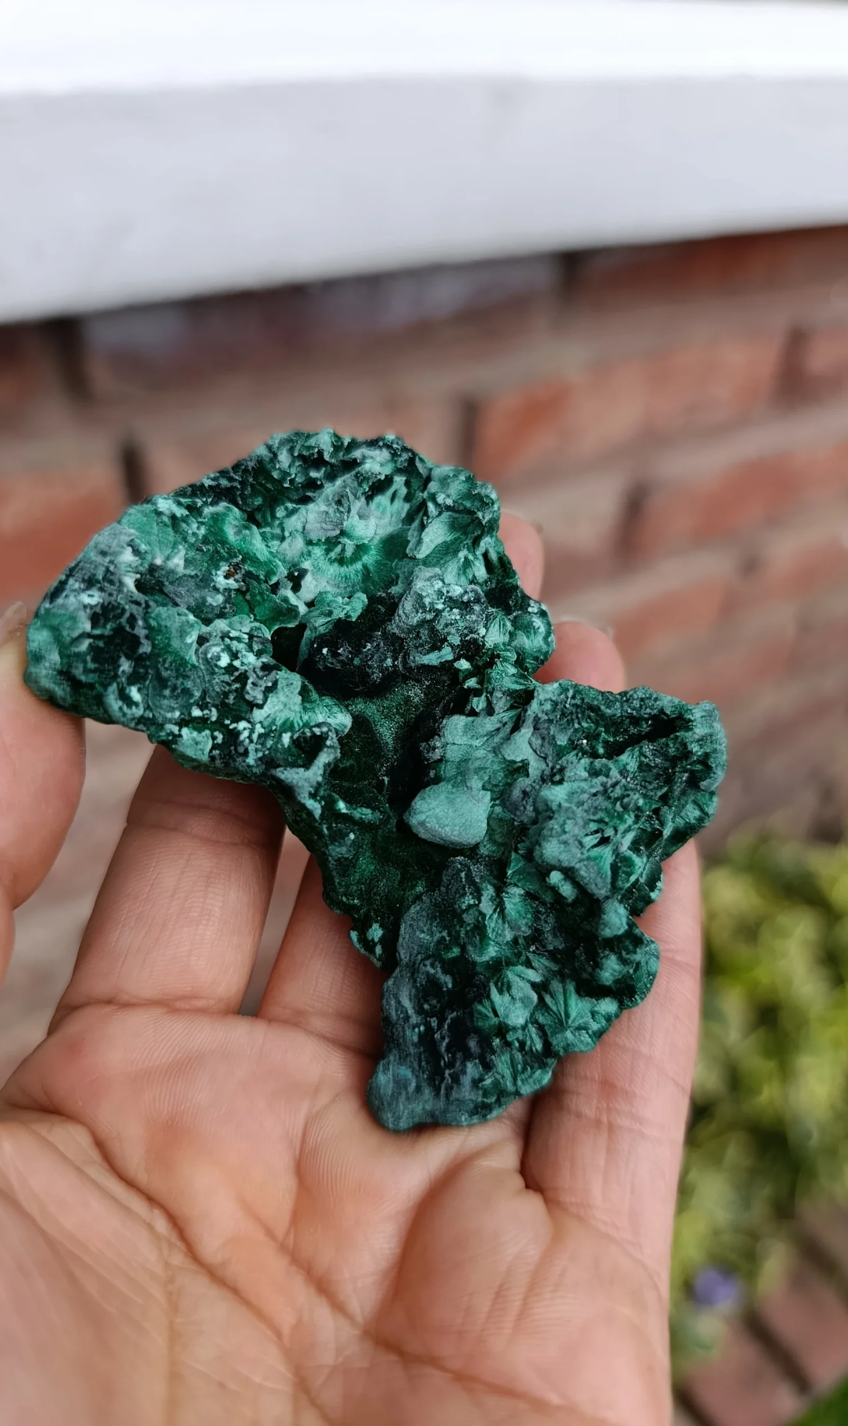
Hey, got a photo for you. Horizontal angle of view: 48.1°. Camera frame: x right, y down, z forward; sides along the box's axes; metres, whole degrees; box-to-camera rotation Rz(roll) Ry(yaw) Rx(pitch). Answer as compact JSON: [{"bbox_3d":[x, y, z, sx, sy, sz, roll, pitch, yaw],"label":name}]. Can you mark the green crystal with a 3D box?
[{"bbox_3d":[-0.003,0.004,0.120,0.066,0.035,0.089,-40,83,-6],"label":"green crystal"}]

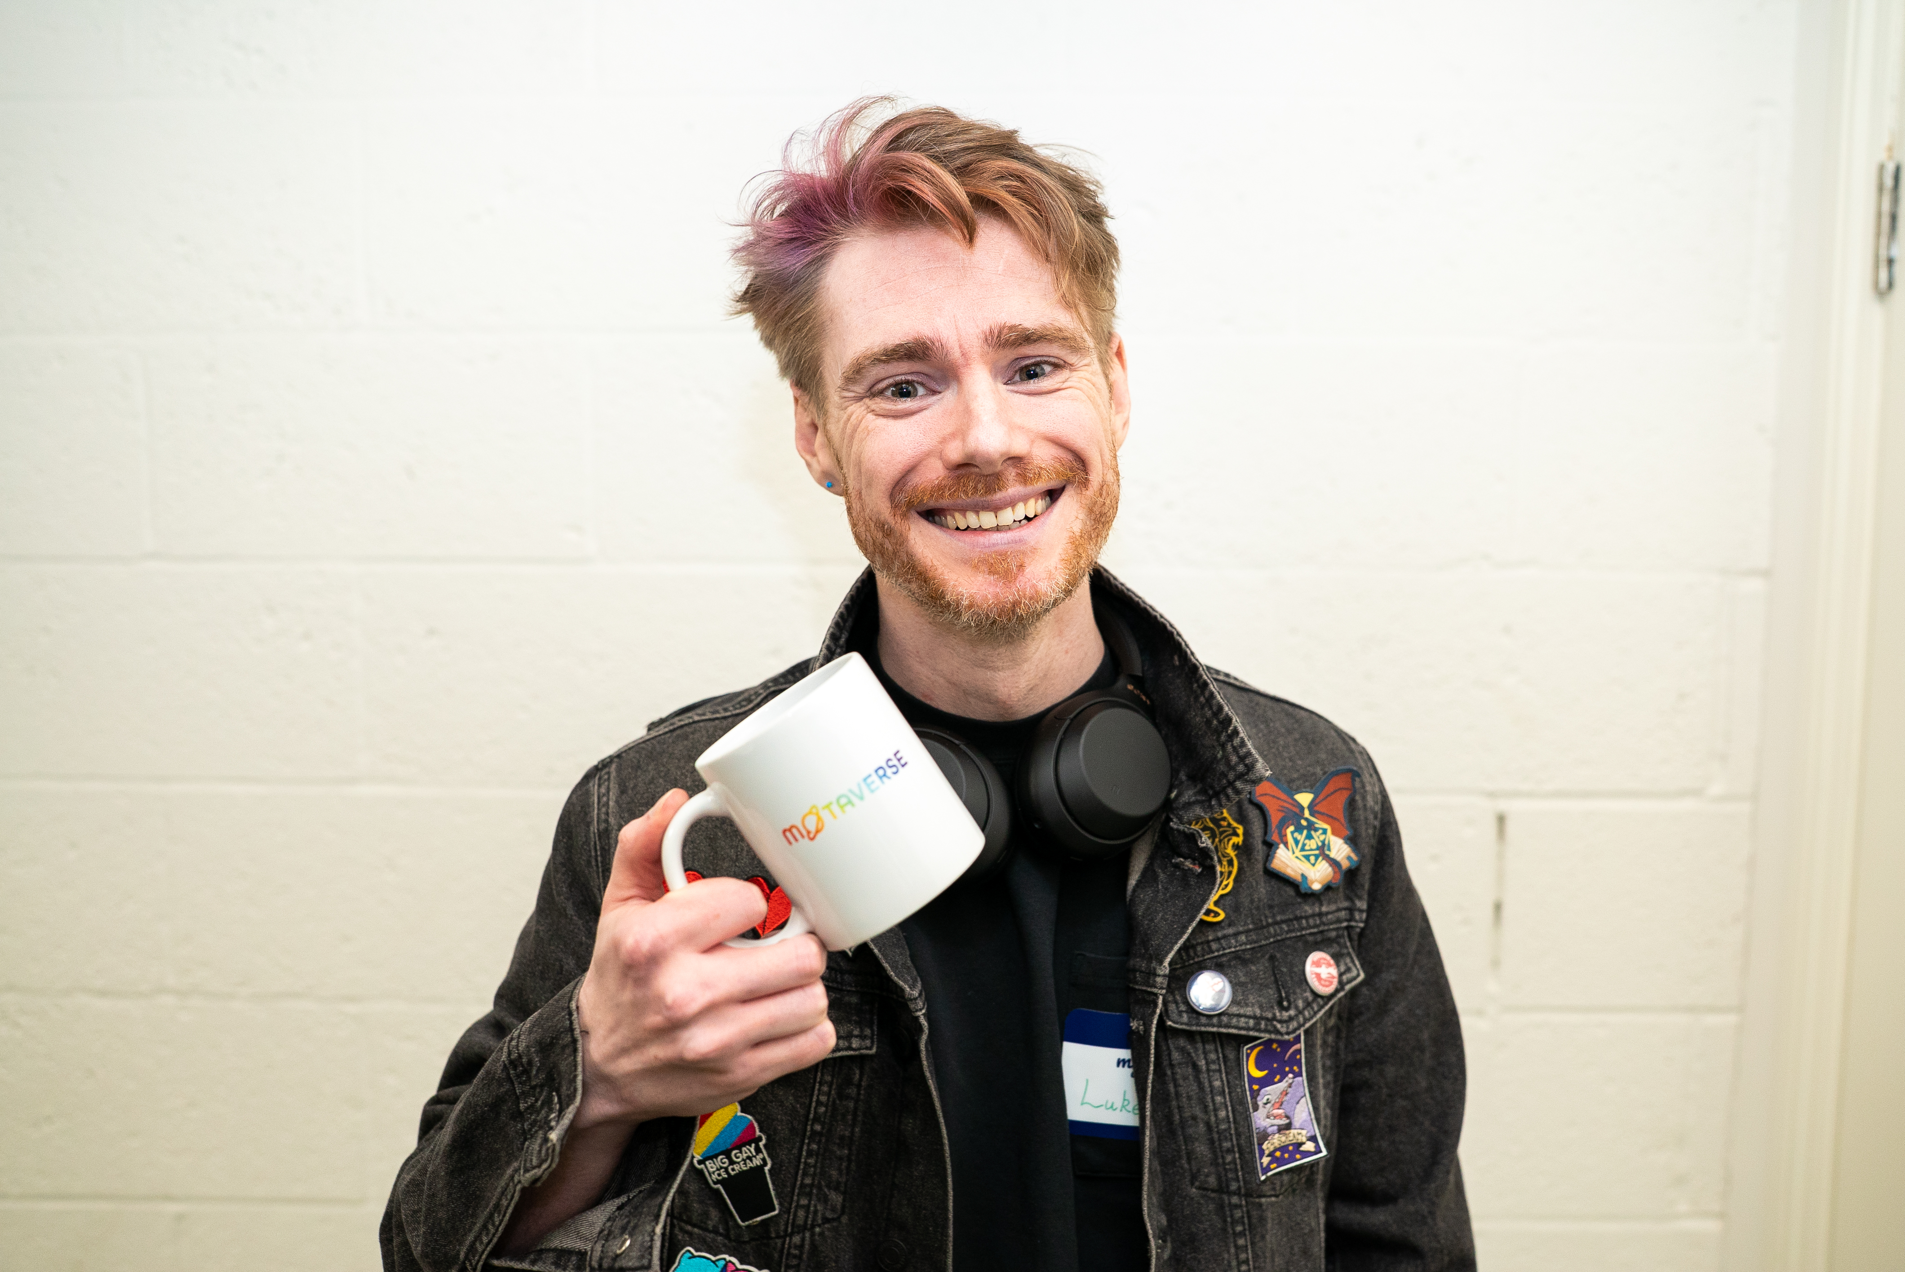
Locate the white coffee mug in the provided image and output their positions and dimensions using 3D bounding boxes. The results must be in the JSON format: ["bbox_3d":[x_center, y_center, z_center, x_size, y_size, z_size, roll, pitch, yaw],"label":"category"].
[{"bbox_3d":[-0.062,0.081,0.777,0.122,0.096,0.082,-36,8,-13],"label":"white coffee mug"}]

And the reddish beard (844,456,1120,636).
[{"bbox_3d":[0.015,-0.043,0.912,0.138,0.088,0.092,-9,5,-7],"label":"reddish beard"}]

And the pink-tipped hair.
[{"bbox_3d":[-0.015,-0.193,0.970,0.197,0.165,0.210,-9,5,-7],"label":"pink-tipped hair"}]

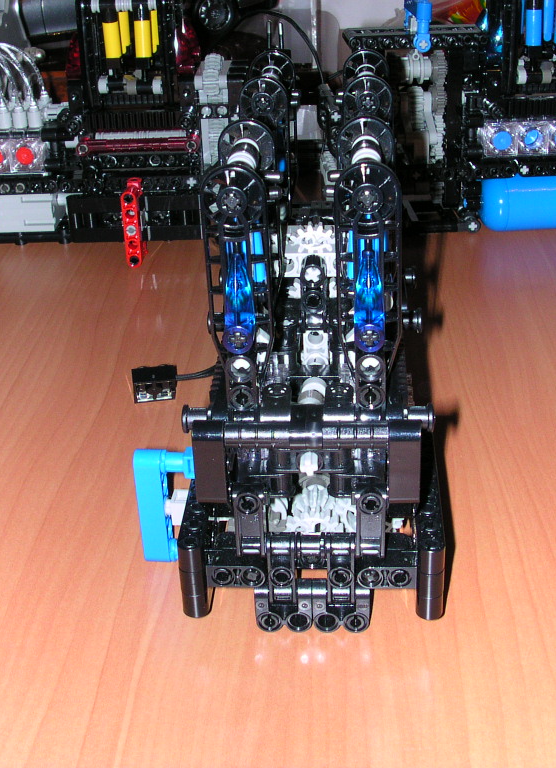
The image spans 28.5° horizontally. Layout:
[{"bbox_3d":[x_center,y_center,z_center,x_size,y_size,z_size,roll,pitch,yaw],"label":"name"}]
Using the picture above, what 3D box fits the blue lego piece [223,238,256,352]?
[{"bbox_3d":[-0.010,-0.021,0.269,0.008,0.027,0.009,0,19,3],"label":"blue lego piece"}]

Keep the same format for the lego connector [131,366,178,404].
[{"bbox_3d":[-0.048,-0.001,0.418,0.016,0.015,0.008,-4,59,-5],"label":"lego connector"}]

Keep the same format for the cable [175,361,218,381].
[{"bbox_3d":[-0.031,-0.005,0.422,0.017,0.005,0.009,0,27,3],"label":"cable"}]

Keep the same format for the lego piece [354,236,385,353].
[{"bbox_3d":[0.022,-0.022,0.268,0.008,0.028,0.009,0,19,3],"label":"lego piece"}]

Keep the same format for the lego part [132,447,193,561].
[{"bbox_3d":[-0.030,0.036,0.319,0.019,0.040,0.009,0,31,3],"label":"lego part"}]

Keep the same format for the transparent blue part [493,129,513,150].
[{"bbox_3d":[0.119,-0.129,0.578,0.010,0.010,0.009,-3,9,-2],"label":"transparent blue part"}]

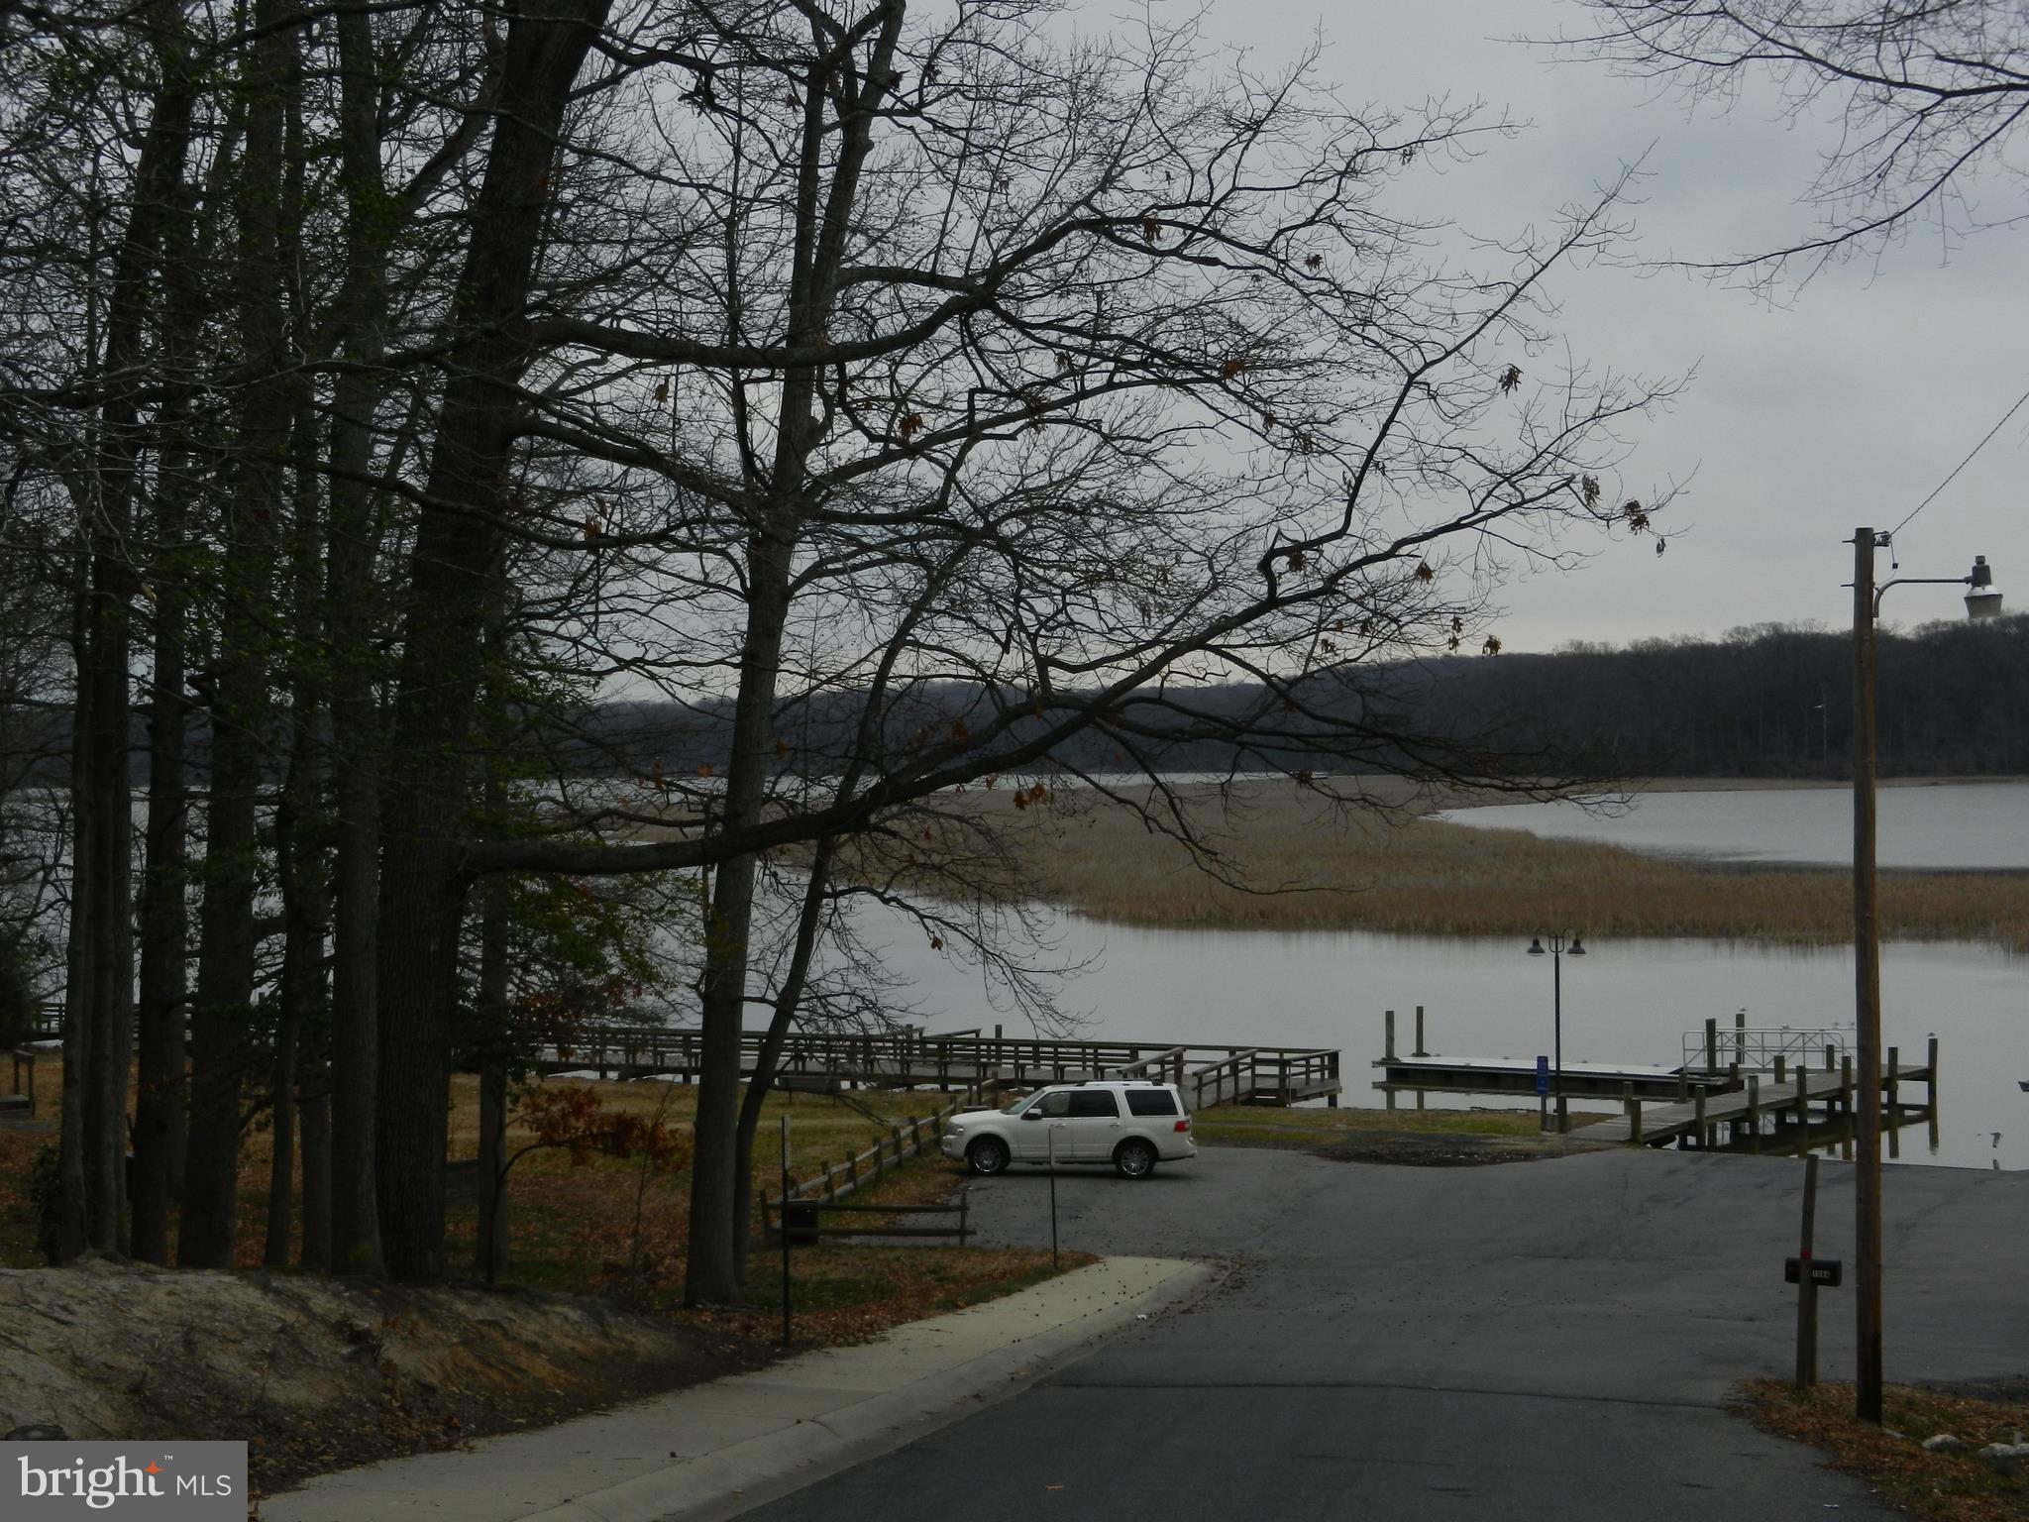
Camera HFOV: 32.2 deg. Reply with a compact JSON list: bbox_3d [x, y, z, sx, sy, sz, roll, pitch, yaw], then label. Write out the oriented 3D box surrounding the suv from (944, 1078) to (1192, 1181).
[{"bbox_3d":[1.100,7.460,71.900,5.290,1.990,2.050,0,0,8],"label":"suv"}]

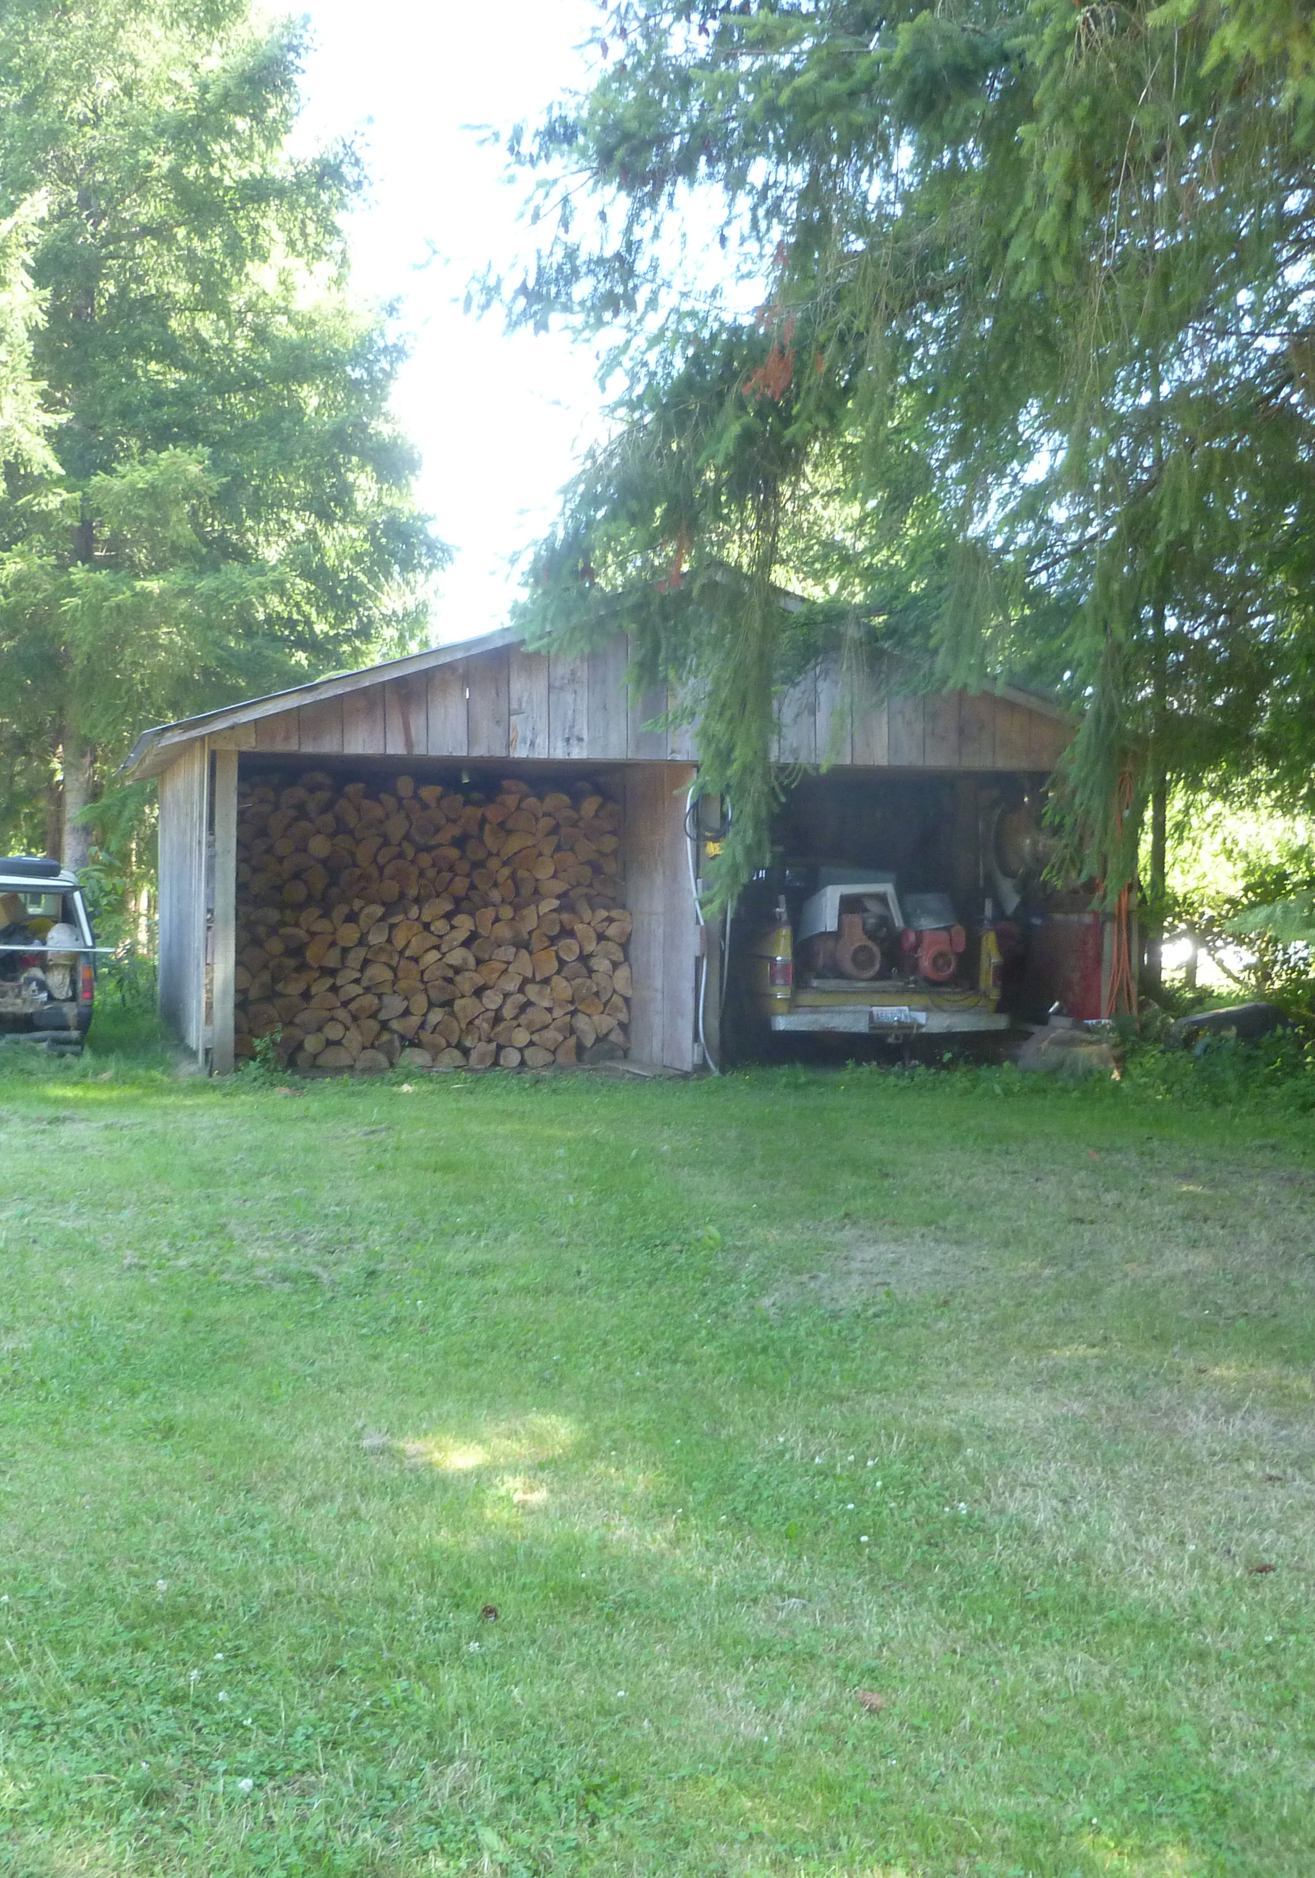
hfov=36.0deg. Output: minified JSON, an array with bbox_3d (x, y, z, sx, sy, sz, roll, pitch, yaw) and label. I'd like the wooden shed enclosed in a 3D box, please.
[{"bbox_3d":[-0.460,-0.990,17.930,8.100,3.830,5.600,0,1,-17],"label":"wooden shed"}]

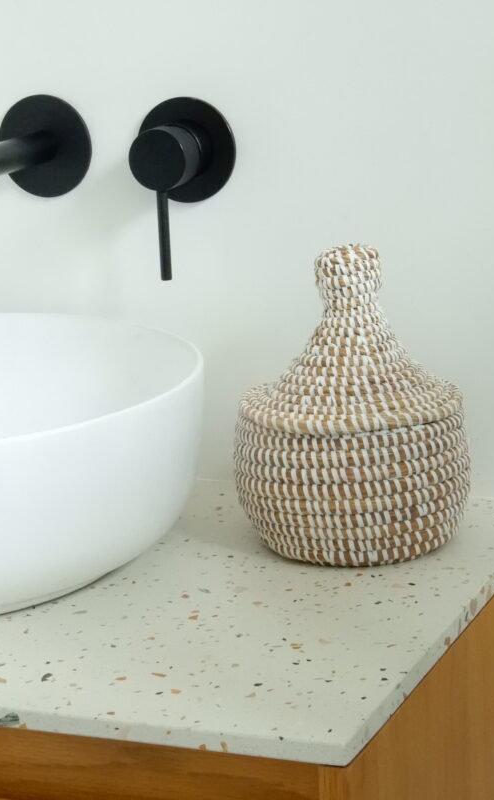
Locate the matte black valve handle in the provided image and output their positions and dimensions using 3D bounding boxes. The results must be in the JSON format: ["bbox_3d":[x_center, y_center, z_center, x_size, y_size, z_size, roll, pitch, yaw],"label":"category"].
[{"bbox_3d":[-0.053,-0.156,1.451,0.079,0.131,0.056,3,14,22],"label":"matte black valve handle"}]

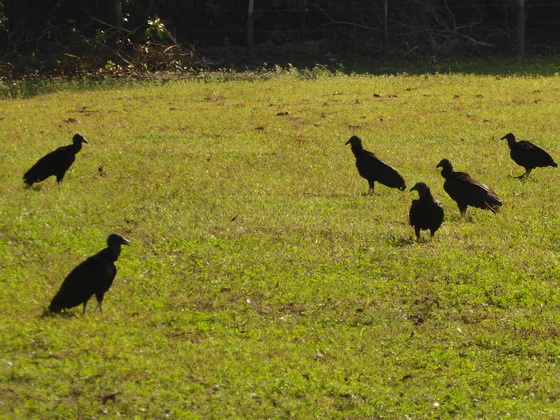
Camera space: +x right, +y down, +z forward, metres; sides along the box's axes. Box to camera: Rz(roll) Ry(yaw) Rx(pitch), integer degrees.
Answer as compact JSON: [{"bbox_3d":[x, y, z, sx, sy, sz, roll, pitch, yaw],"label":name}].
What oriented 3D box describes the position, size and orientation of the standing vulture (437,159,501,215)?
[{"bbox_3d":[1.450,-0.173,46.400,0.510,0.450,0.220,0,3,6],"label":"standing vulture"}]

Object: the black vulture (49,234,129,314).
[{"bbox_3d":[-1.137,0.385,36.000,0.470,0.475,0.220,1,3,12],"label":"black vulture"}]

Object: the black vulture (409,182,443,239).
[{"bbox_3d":[1.054,0.011,43.400,0.230,0.420,0.480,1,3,13],"label":"black vulture"}]

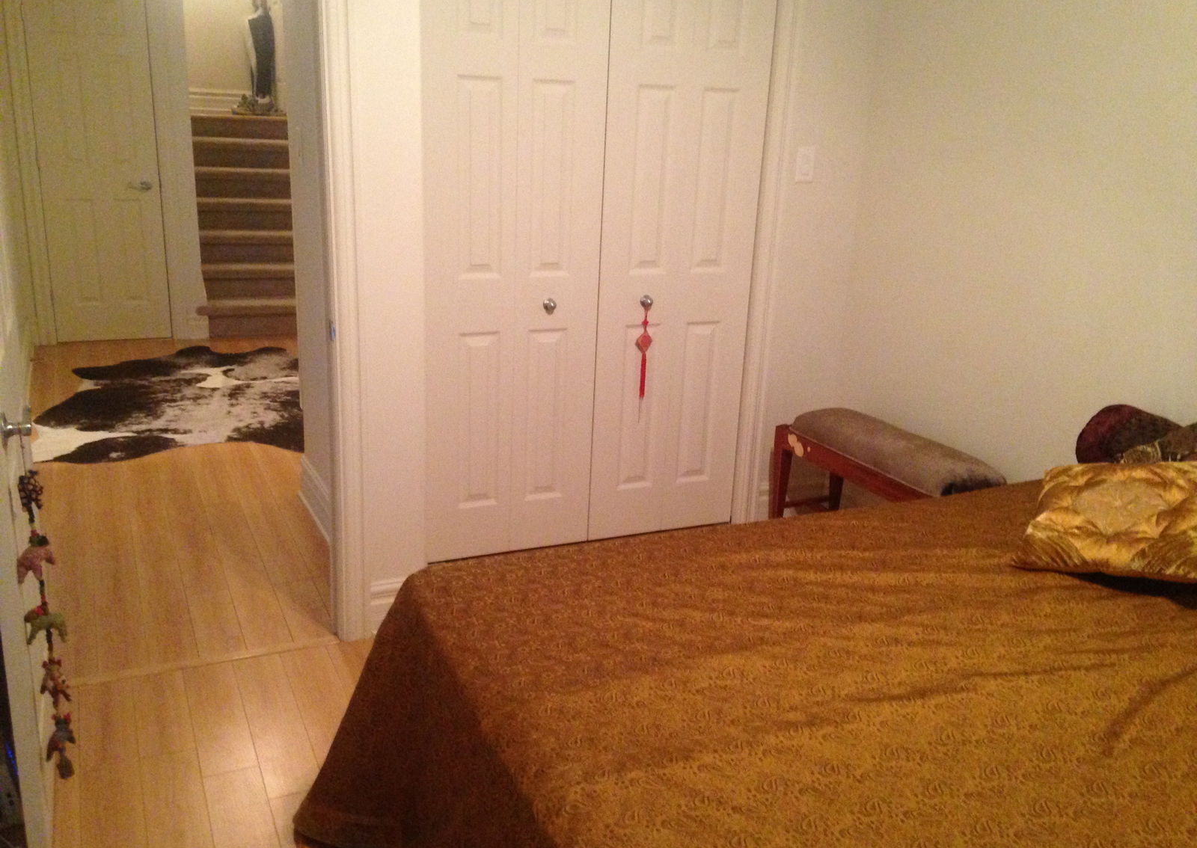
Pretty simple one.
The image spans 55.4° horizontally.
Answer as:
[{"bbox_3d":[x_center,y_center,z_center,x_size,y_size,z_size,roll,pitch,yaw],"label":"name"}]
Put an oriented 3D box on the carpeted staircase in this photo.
[{"bbox_3d":[-2.283,-1.374,7.593,0.930,1.255,1.670,-5,19,-23],"label":"carpeted staircase"}]

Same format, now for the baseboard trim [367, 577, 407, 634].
[{"bbox_3d":[-0.605,0.539,3.411,0.175,0.172,0.018,-5,19,-23],"label":"baseboard trim"}]

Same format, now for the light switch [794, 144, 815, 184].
[{"bbox_3d":[0.737,-0.920,4.048,0.074,0.118,0.010,-5,19,-23],"label":"light switch"}]

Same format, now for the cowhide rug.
[{"bbox_3d":[-1.960,-0.142,5.731,1.630,0.012,2.270,-5,19,-23],"label":"cowhide rug"}]

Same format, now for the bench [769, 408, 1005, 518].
[{"bbox_3d":[0.986,0.267,3.970,0.305,0.492,0.870,-7,19,-28],"label":"bench"}]

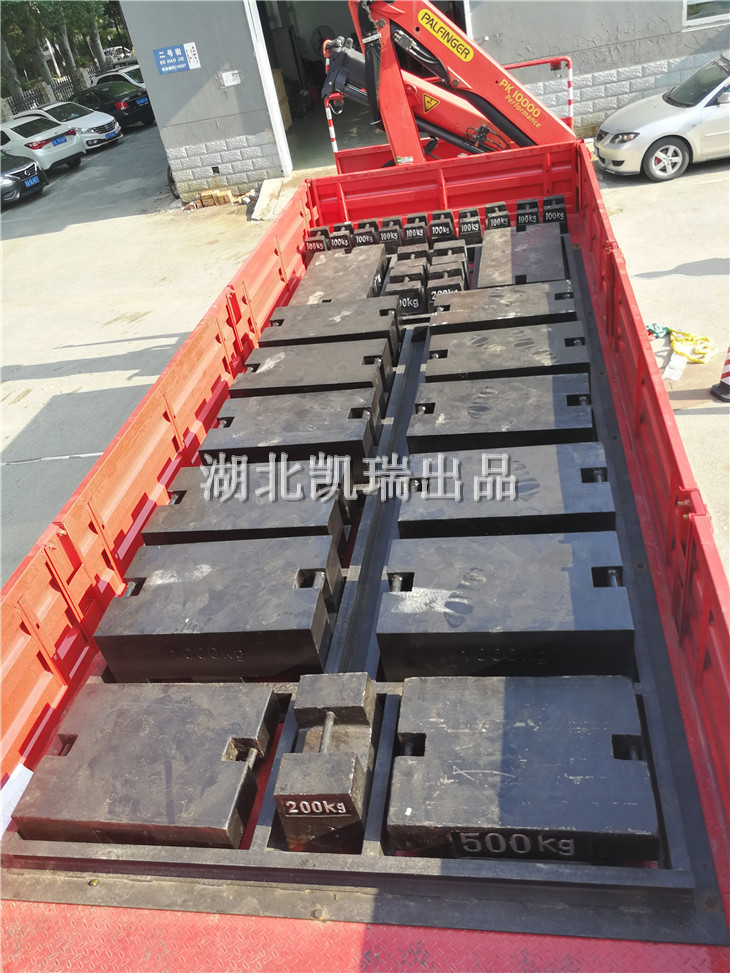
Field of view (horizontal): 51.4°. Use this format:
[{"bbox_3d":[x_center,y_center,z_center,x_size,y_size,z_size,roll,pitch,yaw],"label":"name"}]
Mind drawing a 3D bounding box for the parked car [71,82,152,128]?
[{"bbox_3d":[-8.936,-13.108,26.227,4.750,1.480,1.820,21,47,37],"label":"parked car"}]

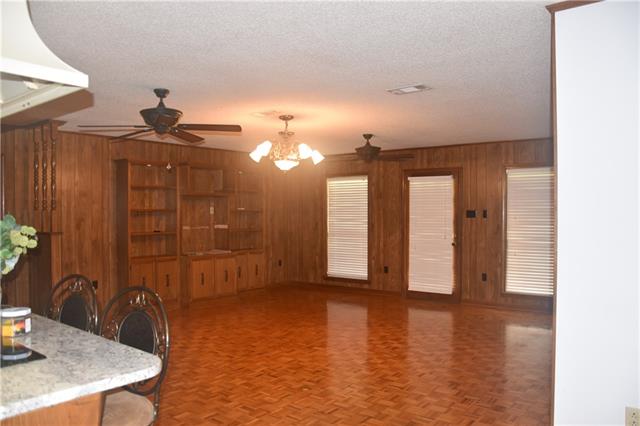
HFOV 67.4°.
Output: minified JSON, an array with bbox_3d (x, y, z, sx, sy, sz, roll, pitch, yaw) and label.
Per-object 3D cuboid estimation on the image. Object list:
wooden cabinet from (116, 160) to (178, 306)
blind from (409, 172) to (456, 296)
[{"bbox_3d":[-2.470,0.316,6.843,0.390,2.040,0.770,0,1,38],"label":"wooden cabinet"},{"bbox_3d":[1.772,0.351,7.676,0.752,1.843,0.060,0,1,35],"label":"blind"}]

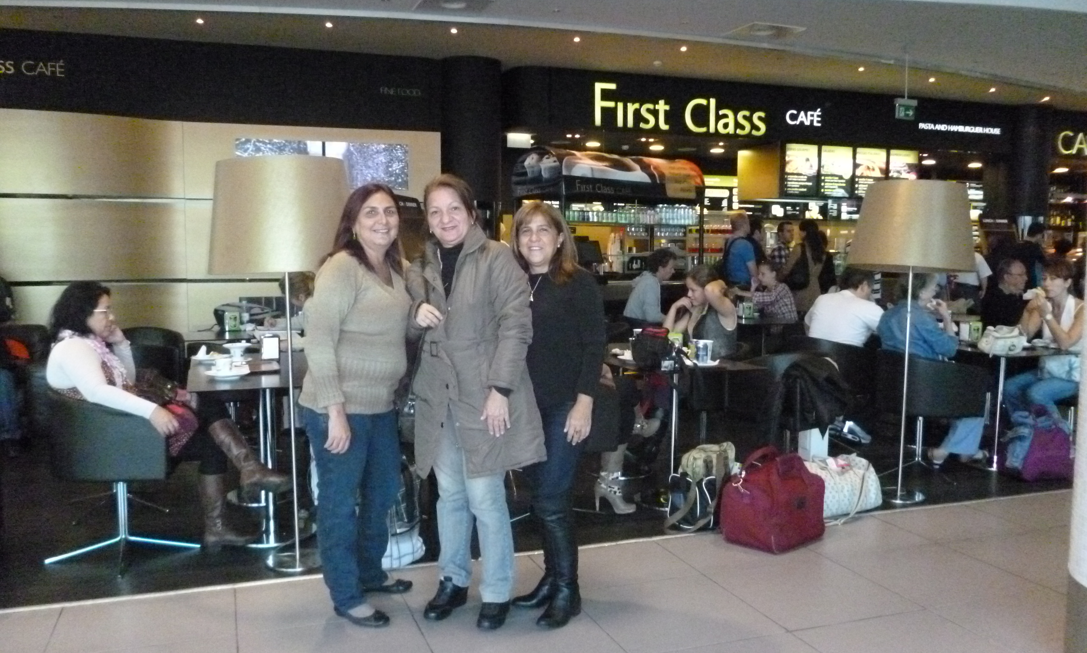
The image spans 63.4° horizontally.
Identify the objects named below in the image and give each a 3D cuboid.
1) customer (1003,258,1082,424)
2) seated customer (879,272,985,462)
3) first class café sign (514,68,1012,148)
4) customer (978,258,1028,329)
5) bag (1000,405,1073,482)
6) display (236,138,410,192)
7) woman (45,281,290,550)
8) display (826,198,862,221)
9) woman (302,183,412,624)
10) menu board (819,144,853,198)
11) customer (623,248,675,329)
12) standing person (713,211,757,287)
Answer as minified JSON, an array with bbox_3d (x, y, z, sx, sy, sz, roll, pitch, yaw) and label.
[{"bbox_3d":[3.316,0.223,5.738,0.770,1.290,0.500,-1,5,-20],"label":"customer"},{"bbox_3d":[2.527,0.258,5.646,0.800,1.260,0.520,-1,5,-20],"label":"seated customer"},{"bbox_3d":[2.958,-2.555,10.581,7.000,0.660,0.180,-1,5,-19],"label":"first class café sign"},{"bbox_3d":[3.140,0.193,6.065,0.520,1.270,0.800,4,6,35],"label":"customer"},{"bbox_3d":[2.984,0.696,5.408,0.420,0.430,0.300,1,5,5],"label":"bag"},{"bbox_3d":[-2.250,-1.672,9.075,1.744,0.493,0.100,-1,5,-20],"label":"display"},{"bbox_3d":[-1.657,0.386,3.952,1.030,1.220,0.540,-1,5,-14],"label":"woman"},{"bbox_3d":[4.451,-1.777,13.000,0.630,0.420,0.080,-1,5,-20],"label":"display"},{"bbox_3d":[-0.667,0.262,3.246,0.470,1.590,0.340,-4,6,-42],"label":"woman"},{"bbox_3d":[4.149,-2.210,12.538,0.576,0.710,0.080,-1,5,-20],"label":"menu board"},{"bbox_3d":[0.960,0.071,6.742,0.820,1.360,0.500,-1,5,-20],"label":"customer"},{"bbox_3d":[1.890,-0.267,8.608,0.380,1.720,0.480,-3,6,-35],"label":"standing person"}]

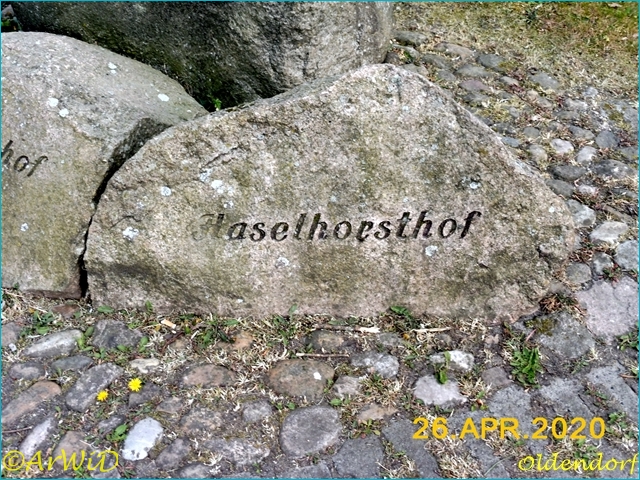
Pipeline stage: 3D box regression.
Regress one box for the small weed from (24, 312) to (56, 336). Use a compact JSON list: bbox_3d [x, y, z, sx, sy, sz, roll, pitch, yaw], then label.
[{"bbox_3d":[-0.600,0.179,1.859,0.063,0.030,0.050,0,38,0],"label":"small weed"}]

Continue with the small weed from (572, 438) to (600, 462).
[{"bbox_3d":[0.489,0.387,1.596,0.051,0.026,0.043,0,38,0],"label":"small weed"}]

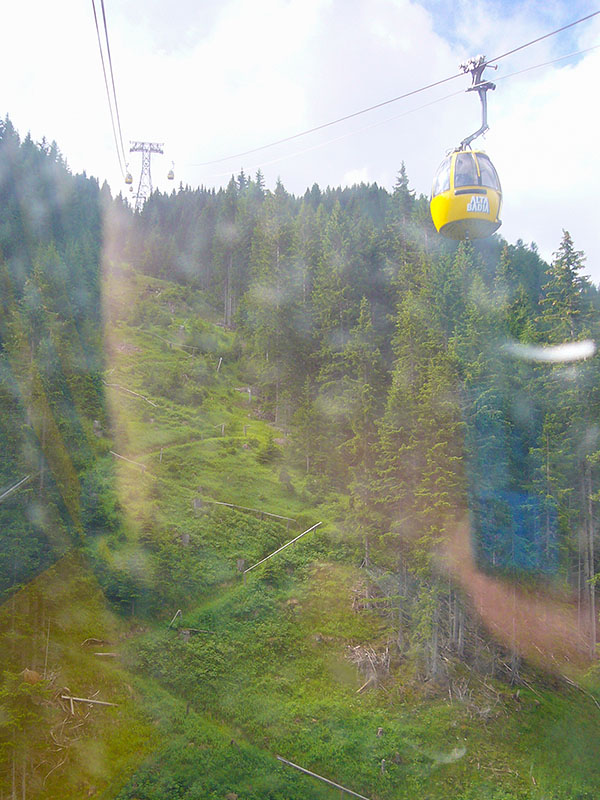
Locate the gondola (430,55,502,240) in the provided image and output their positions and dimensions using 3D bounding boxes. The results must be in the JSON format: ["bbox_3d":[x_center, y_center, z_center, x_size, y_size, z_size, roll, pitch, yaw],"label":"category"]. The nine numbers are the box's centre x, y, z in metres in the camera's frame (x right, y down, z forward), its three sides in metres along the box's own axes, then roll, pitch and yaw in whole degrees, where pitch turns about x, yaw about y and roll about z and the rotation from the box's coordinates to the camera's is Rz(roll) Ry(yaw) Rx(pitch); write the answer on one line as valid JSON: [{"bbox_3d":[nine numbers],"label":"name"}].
[{"bbox_3d":[4.773,-7.417,18.581,1.750,5.240,1.920,2,-5,-15],"label":"gondola"}]

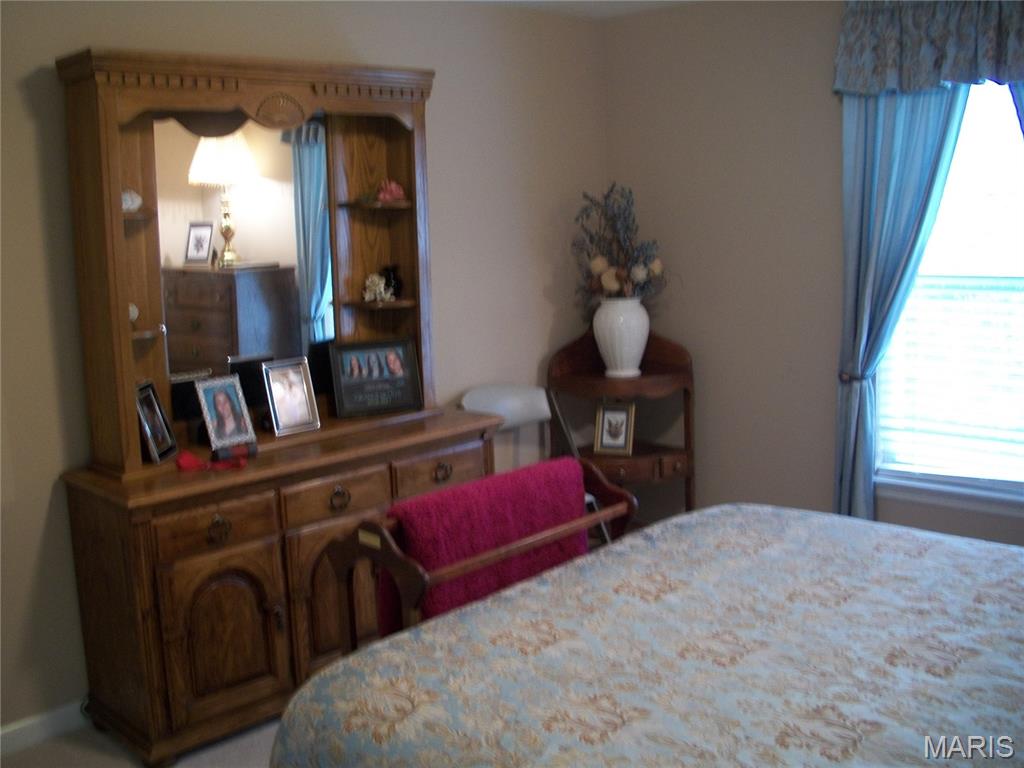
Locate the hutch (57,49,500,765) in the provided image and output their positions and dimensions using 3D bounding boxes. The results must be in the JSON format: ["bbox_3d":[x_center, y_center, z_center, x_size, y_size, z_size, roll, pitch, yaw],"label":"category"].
[{"bbox_3d":[-0.730,-0.010,3.496,1.423,2.072,0.473,-12,13,-42],"label":"hutch"}]

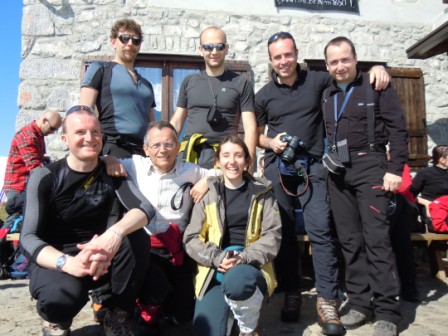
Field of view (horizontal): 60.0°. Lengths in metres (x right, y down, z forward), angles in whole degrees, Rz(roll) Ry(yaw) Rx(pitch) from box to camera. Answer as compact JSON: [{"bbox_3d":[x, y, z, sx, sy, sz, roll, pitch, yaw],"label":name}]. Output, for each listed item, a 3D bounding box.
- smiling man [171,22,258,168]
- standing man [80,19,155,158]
[{"bbox_3d":[-0.067,-0.056,2.483,0.560,1.760,0.330,0,-5,-2],"label":"smiling man"},{"bbox_3d":[-0.657,-0.077,2.442,0.520,1.780,0.340,3,-6,-32],"label":"standing man"}]

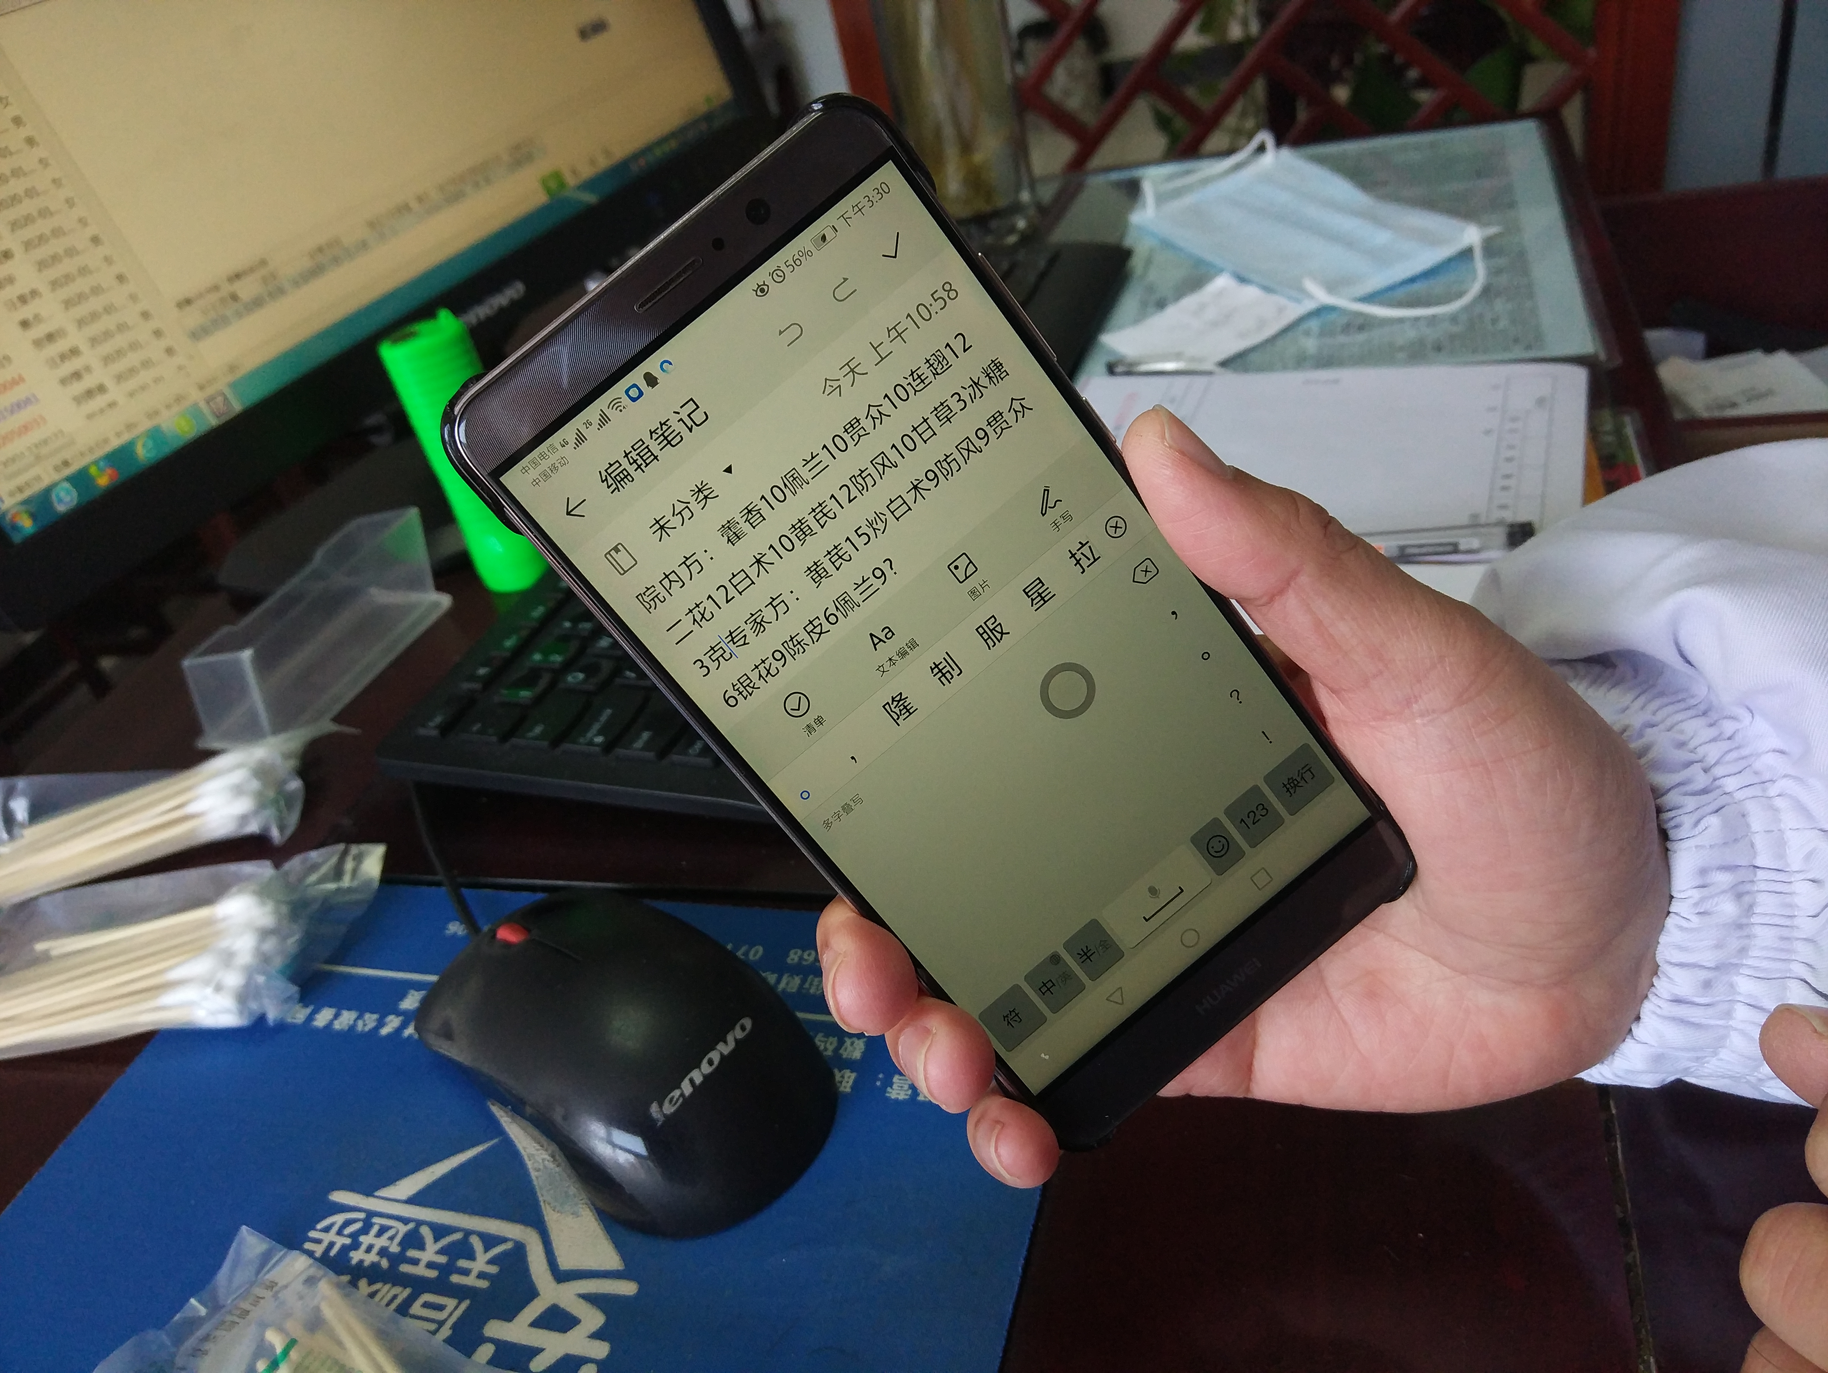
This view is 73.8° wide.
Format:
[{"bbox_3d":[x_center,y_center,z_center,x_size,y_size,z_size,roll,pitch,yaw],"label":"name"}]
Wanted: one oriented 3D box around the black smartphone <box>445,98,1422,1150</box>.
[{"bbox_3d":[0.009,-0.004,0.196,0.081,0.159,0.009,-40,13,-1],"label":"black smartphone"}]

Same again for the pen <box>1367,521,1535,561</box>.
[{"bbox_3d":[0.103,-0.039,0.364,0.148,0.011,0.011,-1,40,19],"label":"pen"}]

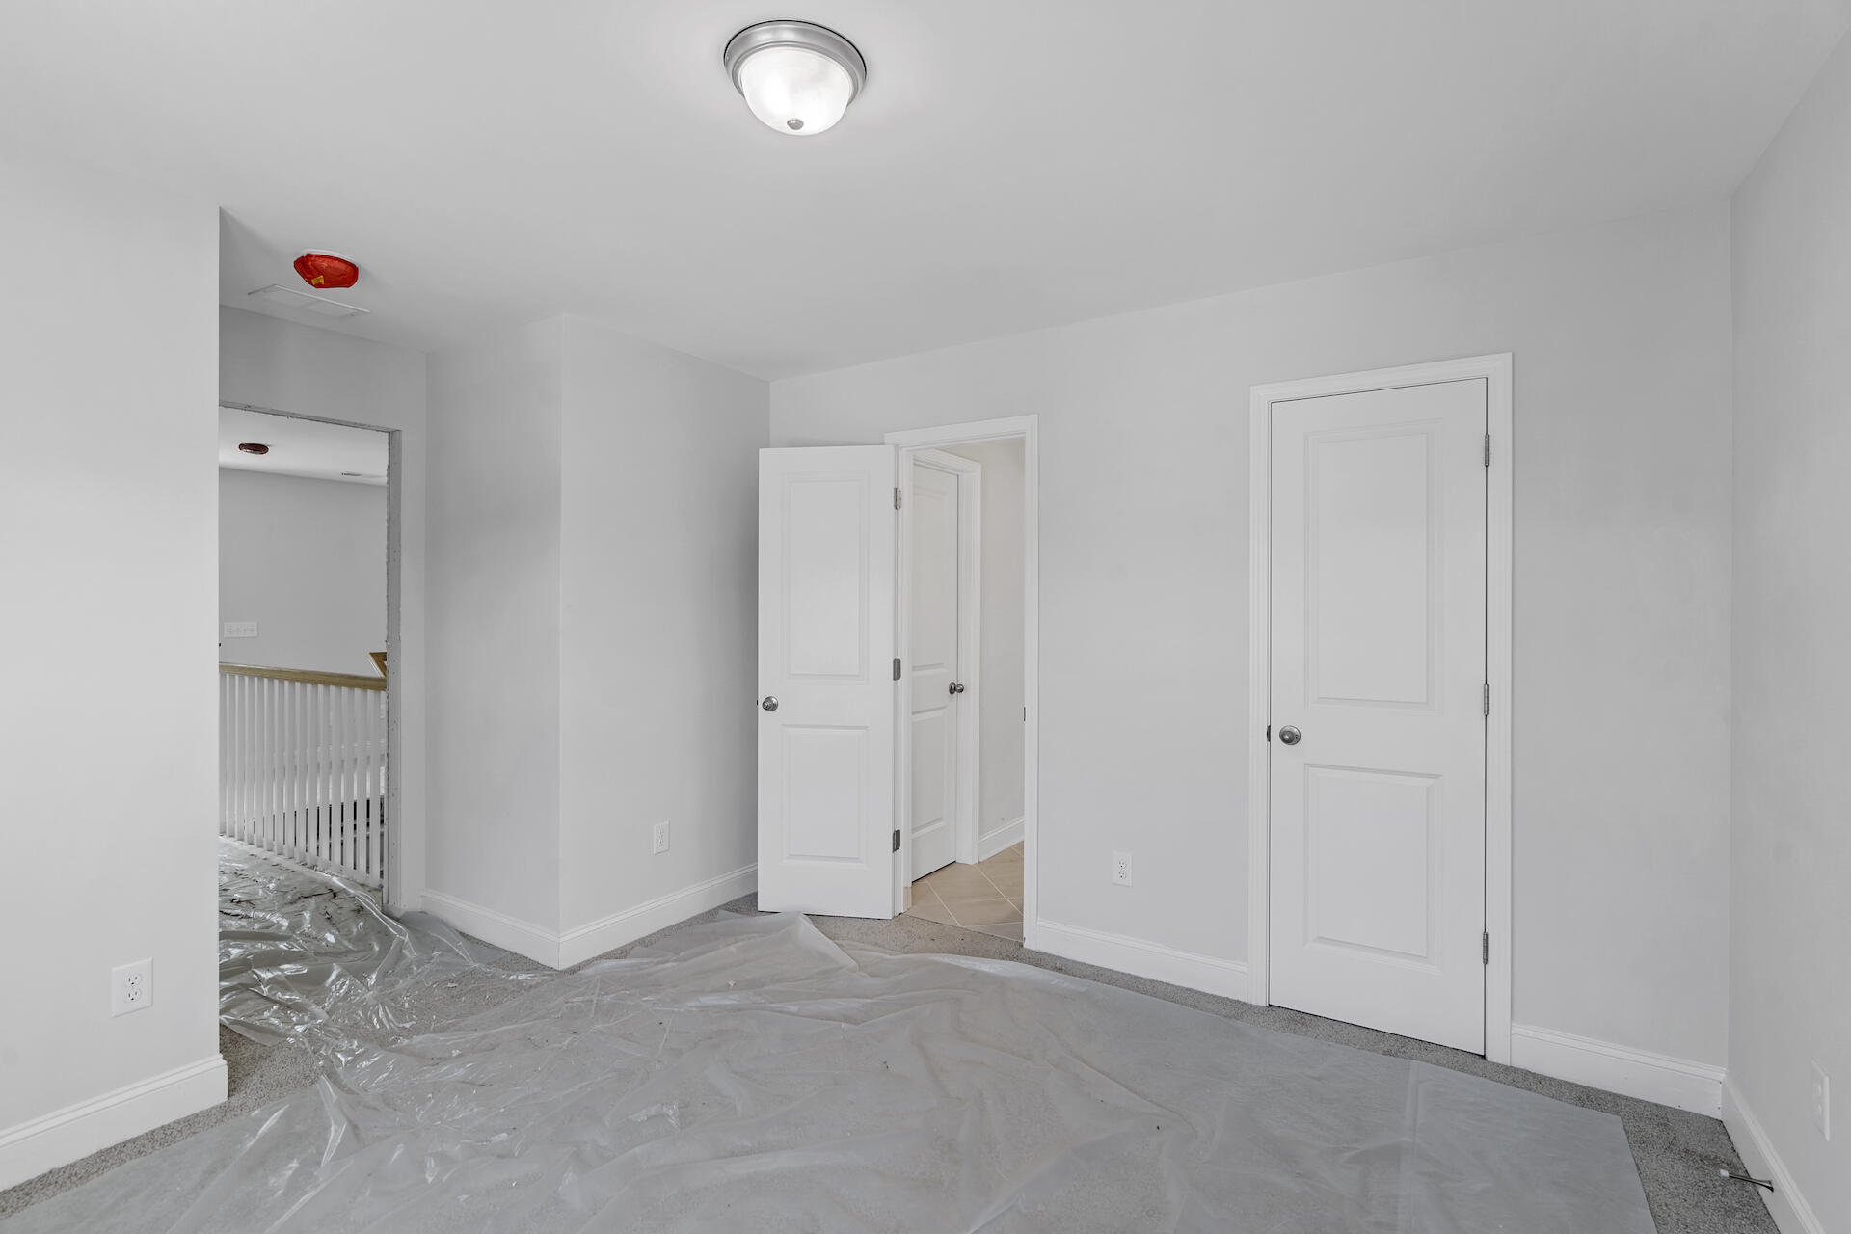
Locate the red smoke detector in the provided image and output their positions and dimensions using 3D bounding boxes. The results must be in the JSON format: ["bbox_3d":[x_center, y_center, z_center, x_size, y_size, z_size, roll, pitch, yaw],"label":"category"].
[{"bbox_3d":[-1.886,-1.095,2.594,0.155,0.065,0.155,0,0,32],"label":"red smoke detector"}]

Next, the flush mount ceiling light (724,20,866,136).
[{"bbox_3d":[-0.264,-1.057,1.687,0.290,0.125,0.290,0,0,0],"label":"flush mount ceiling light"}]

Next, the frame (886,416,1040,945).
[{"bbox_3d":[0.159,0.268,3.460,0.737,2.105,0.120,0,0,32],"label":"frame"}]

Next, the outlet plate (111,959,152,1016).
[{"bbox_3d":[-2.000,0.939,2.078,0.008,0.119,0.074,0,0,32],"label":"outlet plate"}]

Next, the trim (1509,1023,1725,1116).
[{"bbox_3d":[1.910,1.260,2.291,0.460,0.137,0.016,0,0,32],"label":"trim"}]

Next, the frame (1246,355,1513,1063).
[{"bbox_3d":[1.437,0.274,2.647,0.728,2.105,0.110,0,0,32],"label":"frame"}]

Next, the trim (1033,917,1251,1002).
[{"bbox_3d":[0.769,1.255,3.011,0.783,0.137,0.016,0,0,32],"label":"trim"}]

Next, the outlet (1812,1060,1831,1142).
[{"bbox_3d":[1.769,0.954,1.629,0.008,0.119,0.074,0,0,32],"label":"outlet"}]

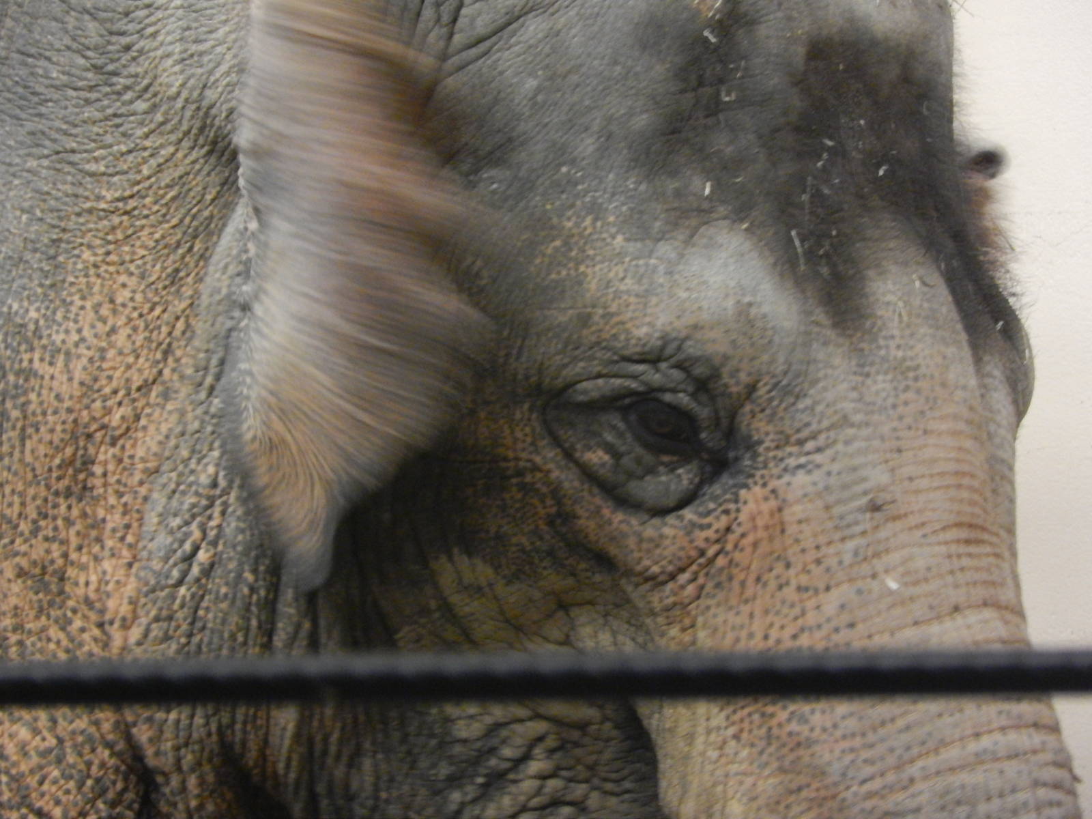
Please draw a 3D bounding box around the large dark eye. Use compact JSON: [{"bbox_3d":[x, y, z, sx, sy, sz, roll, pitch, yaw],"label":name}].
[{"bbox_3d":[0.079,0.013,7.500,0.051,0.039,0.027,0,-3,-7],"label":"large dark eye"}]

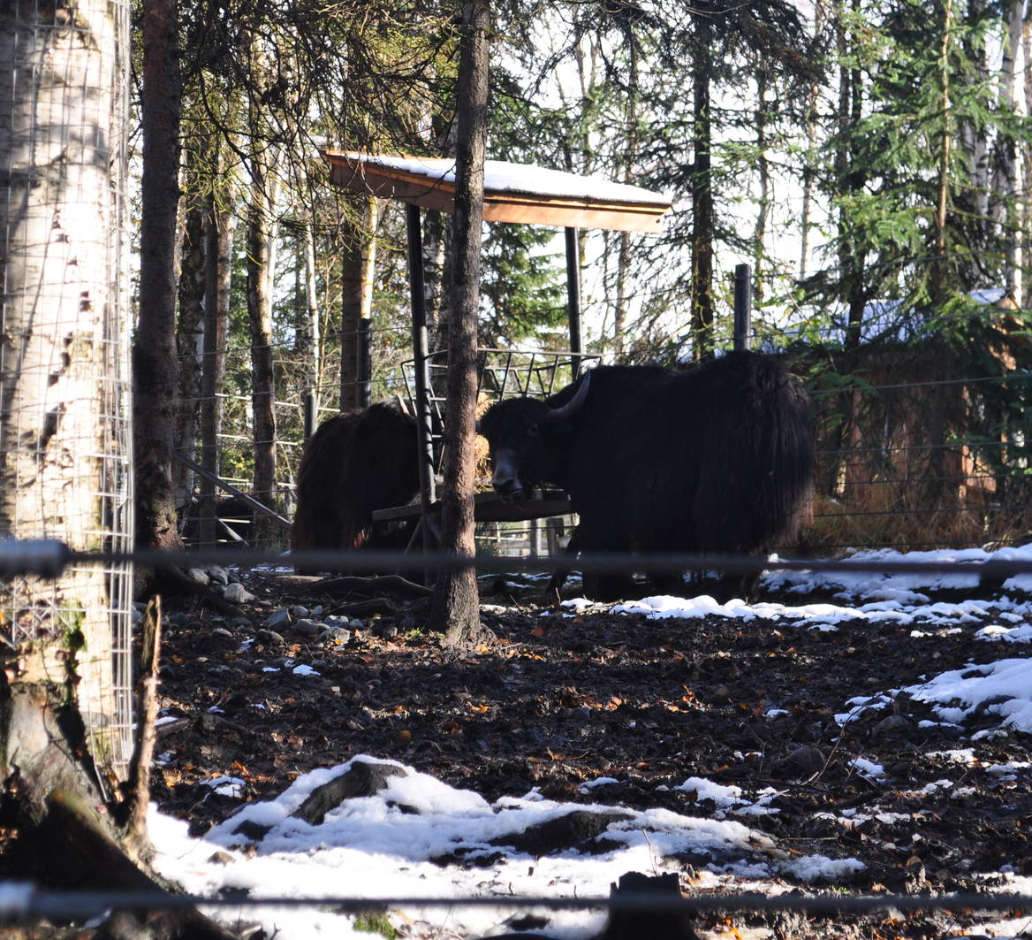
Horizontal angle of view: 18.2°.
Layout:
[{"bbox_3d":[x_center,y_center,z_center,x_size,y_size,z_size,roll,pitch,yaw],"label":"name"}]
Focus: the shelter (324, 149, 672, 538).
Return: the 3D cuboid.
[{"bbox_3d":[-0.095,-0.700,20.290,1.540,2.840,1.580,0,-6,-35],"label":"shelter"}]

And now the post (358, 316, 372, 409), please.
[{"bbox_3d":[-1.165,-0.260,25.000,0.095,1.870,0.095,0,-1,0],"label":"post"}]

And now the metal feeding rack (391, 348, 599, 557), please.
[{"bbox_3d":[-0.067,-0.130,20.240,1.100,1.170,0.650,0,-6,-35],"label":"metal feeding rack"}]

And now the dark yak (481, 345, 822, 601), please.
[{"bbox_3d":[0.770,0.035,19.000,1.900,1.460,0.850,-1,-1,33],"label":"dark yak"}]

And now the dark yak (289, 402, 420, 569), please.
[{"bbox_3d":[-0.900,0.120,21.200,0.650,1.140,1.500,0,-1,-30],"label":"dark yak"}]

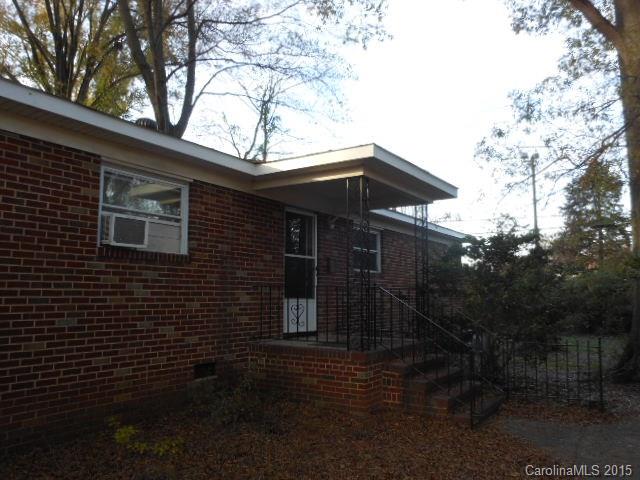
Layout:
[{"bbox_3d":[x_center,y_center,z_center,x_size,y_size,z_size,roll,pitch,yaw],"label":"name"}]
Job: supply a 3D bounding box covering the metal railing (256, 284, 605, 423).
[{"bbox_3d":[1.335,1.395,6.984,4.100,1.500,2.060,-3,-7,32],"label":"metal railing"}]

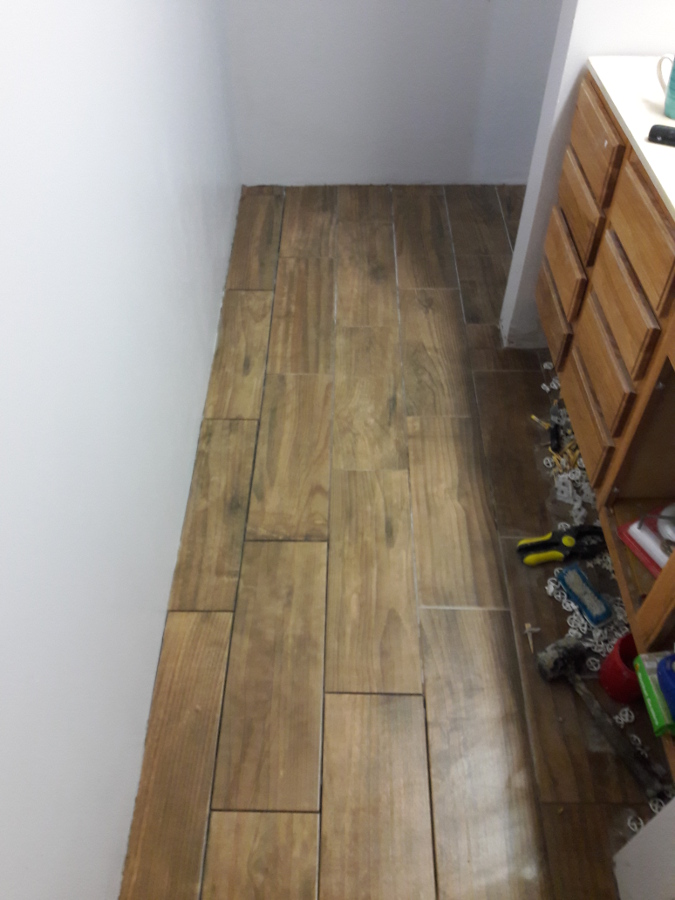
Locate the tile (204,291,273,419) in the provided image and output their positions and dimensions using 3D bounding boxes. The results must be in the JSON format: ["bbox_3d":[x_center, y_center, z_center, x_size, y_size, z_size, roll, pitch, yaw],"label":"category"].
[{"bbox_3d":[-0.296,-0.305,2.235,0.154,0.010,0.595,1,48,1],"label":"tile"}]

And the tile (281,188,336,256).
[{"bbox_3d":[-0.108,-0.856,2.724,0.203,0.010,0.493,1,48,1],"label":"tile"}]

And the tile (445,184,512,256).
[{"bbox_3d":[0.527,-0.874,2.766,0.208,0.010,0.499,1,48,1],"label":"tile"}]

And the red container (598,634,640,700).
[{"bbox_3d":[0.604,0.444,1.486,0.102,0.115,0.102,1,48,1],"label":"red container"}]

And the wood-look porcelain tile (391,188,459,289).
[{"bbox_3d":[0.313,-0.785,2.661,0.207,0.010,0.658,1,48,1],"label":"wood-look porcelain tile"}]

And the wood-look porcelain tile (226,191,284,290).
[{"bbox_3d":[-0.290,-0.765,2.668,0.160,0.010,0.605,1,48,1],"label":"wood-look porcelain tile"}]

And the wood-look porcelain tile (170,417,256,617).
[{"bbox_3d":[-0.300,0.142,1.839,0.148,0.010,0.596,1,48,1],"label":"wood-look porcelain tile"}]

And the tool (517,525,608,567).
[{"bbox_3d":[0.554,0.234,1.753,0.227,0.036,0.085,-7,49,-6],"label":"tool"}]

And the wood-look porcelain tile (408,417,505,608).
[{"bbox_3d":[0.293,0.135,1.845,0.208,0.010,0.597,1,48,1],"label":"wood-look porcelain tile"}]

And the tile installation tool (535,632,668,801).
[{"bbox_3d":[0.536,0.532,1.468,0.105,0.067,0.328,-20,51,-17],"label":"tile installation tool"}]

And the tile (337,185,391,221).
[{"bbox_3d":[0.103,-0.945,2.803,0.212,0.010,0.269,1,48,1],"label":"tile"}]

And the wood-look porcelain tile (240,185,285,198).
[{"bbox_3d":[-0.294,-1.012,2.861,0.165,0.010,0.074,1,48,1],"label":"wood-look porcelain tile"}]

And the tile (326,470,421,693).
[{"bbox_3d":[0.081,0.283,1.714,0.202,0.010,0.601,1,48,1],"label":"tile"}]

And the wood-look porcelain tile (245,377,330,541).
[{"bbox_3d":[-0.121,0.003,1.987,0.205,0.010,0.605,1,48,1],"label":"wood-look porcelain tile"}]

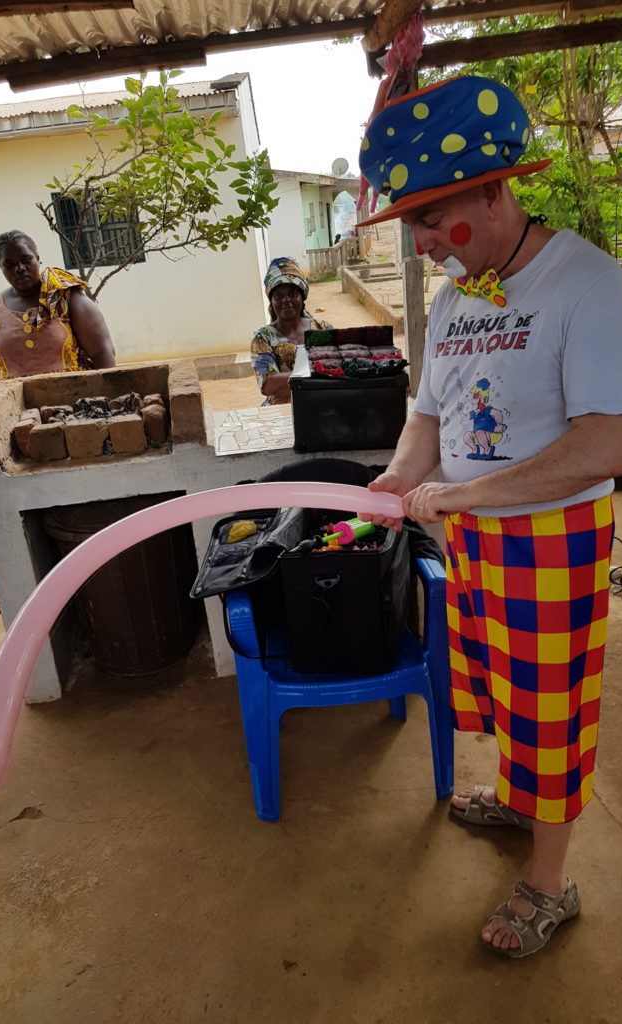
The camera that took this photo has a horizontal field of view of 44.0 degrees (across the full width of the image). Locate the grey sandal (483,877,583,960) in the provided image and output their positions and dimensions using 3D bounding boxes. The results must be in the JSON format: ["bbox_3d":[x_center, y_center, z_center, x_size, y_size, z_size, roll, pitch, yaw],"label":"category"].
[{"bbox_3d":[0.510,0.927,1.792,0.265,0.100,0.100,-15,19,-27],"label":"grey sandal"}]

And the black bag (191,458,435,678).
[{"bbox_3d":[-0.016,0.198,2.321,0.560,0.410,0.440,-7,16,0],"label":"black bag"}]

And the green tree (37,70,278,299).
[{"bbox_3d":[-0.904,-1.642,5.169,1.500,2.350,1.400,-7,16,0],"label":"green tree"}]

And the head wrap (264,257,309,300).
[{"bbox_3d":[-0.118,-1.134,3.720,0.210,0.200,0.230,-7,16,0],"label":"head wrap"}]

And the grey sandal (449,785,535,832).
[{"bbox_3d":[0.522,0.814,2.166,0.265,0.100,0.100,0,18,21],"label":"grey sandal"}]

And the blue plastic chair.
[{"bbox_3d":[0.086,0.376,2.439,0.610,0.880,0.600,-6,17,2],"label":"blue plastic chair"}]

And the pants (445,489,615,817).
[{"bbox_3d":[0.477,0.303,1.785,0.330,0.690,0.400,-10,17,-12],"label":"pants"}]

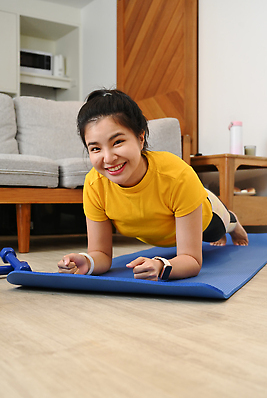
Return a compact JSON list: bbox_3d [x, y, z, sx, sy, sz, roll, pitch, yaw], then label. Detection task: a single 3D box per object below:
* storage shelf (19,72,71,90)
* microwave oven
[{"bbox_3d":[-1.160,-1.360,5.677,0.706,0.129,0.442,0,1,-33],"label":"storage shelf"},{"bbox_3d":[-1.230,-1.559,5.595,0.450,0.270,0.345,0,1,-33],"label":"microwave oven"}]

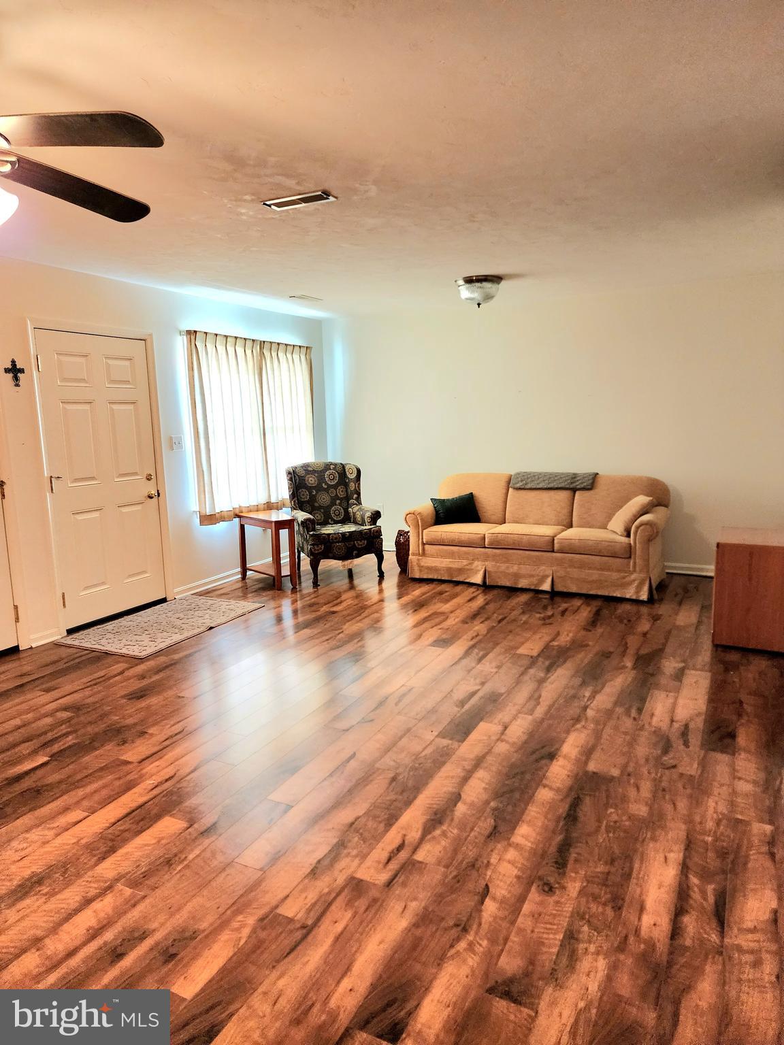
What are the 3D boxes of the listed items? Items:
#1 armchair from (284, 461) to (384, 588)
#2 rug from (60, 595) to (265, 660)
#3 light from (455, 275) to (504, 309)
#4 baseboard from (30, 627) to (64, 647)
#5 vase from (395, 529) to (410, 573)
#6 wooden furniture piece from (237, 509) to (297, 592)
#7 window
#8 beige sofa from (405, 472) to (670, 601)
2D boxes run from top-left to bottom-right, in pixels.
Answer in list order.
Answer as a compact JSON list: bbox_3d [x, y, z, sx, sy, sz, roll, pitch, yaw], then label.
[{"bbox_3d":[-0.548,-0.024,6.251,0.730,0.995,0.760,-6,10,-28],"label":"armchair"},{"bbox_3d":[-1.584,0.709,4.934,0.765,0.012,1.245,3,10,26],"label":"rug"},{"bbox_3d":[0.665,-1.743,5.300,0.353,0.206,0.353,-1,9,0],"label":"light"},{"bbox_3d":[-2.256,0.750,4.545,0.016,0.085,0.240,3,10,26],"label":"baseboard"},{"bbox_3d":[0.184,0.247,6.403,0.290,0.375,0.290,-1,9,1],"label":"vase"},{"bbox_3d":[-1.046,0.232,6.043,0.390,0.580,0.620,-7,11,-33],"label":"wooden furniture piece"},{"bbox_3d":[-1.214,-0.885,6.362,0.110,1.570,1.800,3,10,26],"label":"window"},{"bbox_3d":[1.232,0.050,5.894,2.060,0.870,0.910,3,10,26],"label":"beige sofa"}]

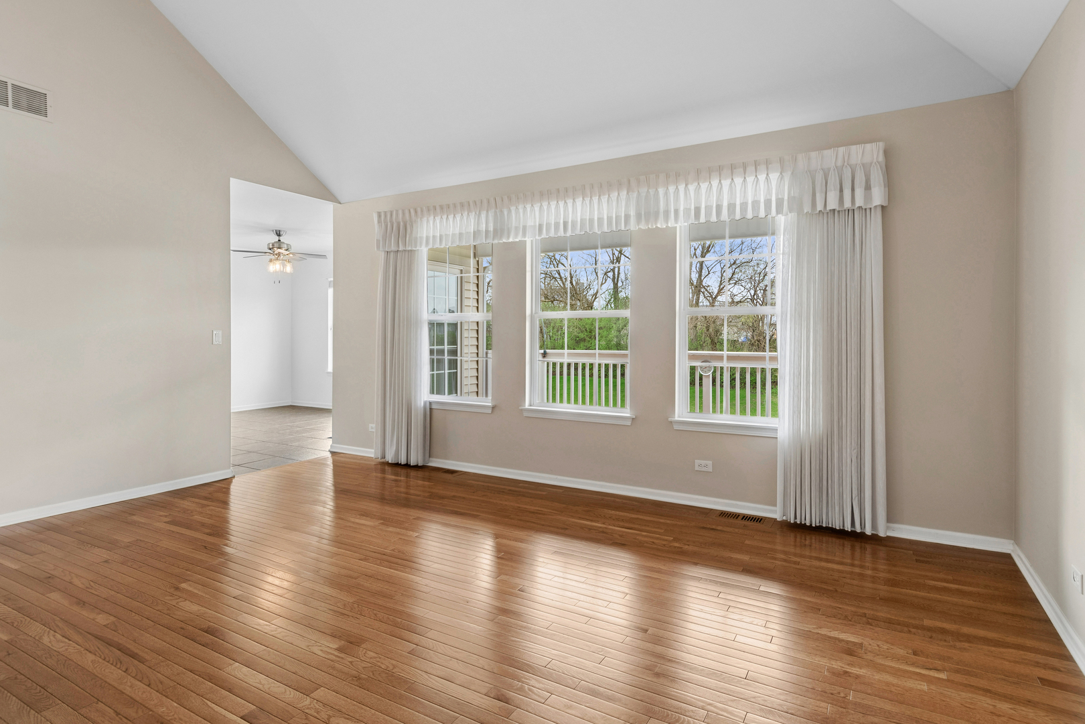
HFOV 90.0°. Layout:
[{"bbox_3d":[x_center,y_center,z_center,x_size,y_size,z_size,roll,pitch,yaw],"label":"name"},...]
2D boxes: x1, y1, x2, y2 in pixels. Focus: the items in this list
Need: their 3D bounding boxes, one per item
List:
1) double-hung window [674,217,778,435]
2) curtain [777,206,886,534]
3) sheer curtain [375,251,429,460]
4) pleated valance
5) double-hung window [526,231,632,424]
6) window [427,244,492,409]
[{"bbox_3d":[1.345,-0.310,3.589,0.900,1.560,0.130,2,2,29],"label":"double-hung window"},{"bbox_3d":[1.729,-0.088,3.237,0.566,2.149,0.120,2,2,29],"label":"curtain"},{"bbox_3d":[-1.272,-0.168,4.911,0.585,2.149,0.120,2,2,29],"label":"sheer curtain"},{"bbox_3d":[0.233,-1.121,4.049,3.956,0.364,0.160,2,2,29],"label":"pleated valance"},{"bbox_3d":[0.279,-0.339,4.184,0.900,1.560,0.130,2,2,29],"label":"double-hung window"},{"bbox_3d":[-0.786,-0.367,4.779,0.900,1.560,0.130,2,2,29],"label":"window"}]

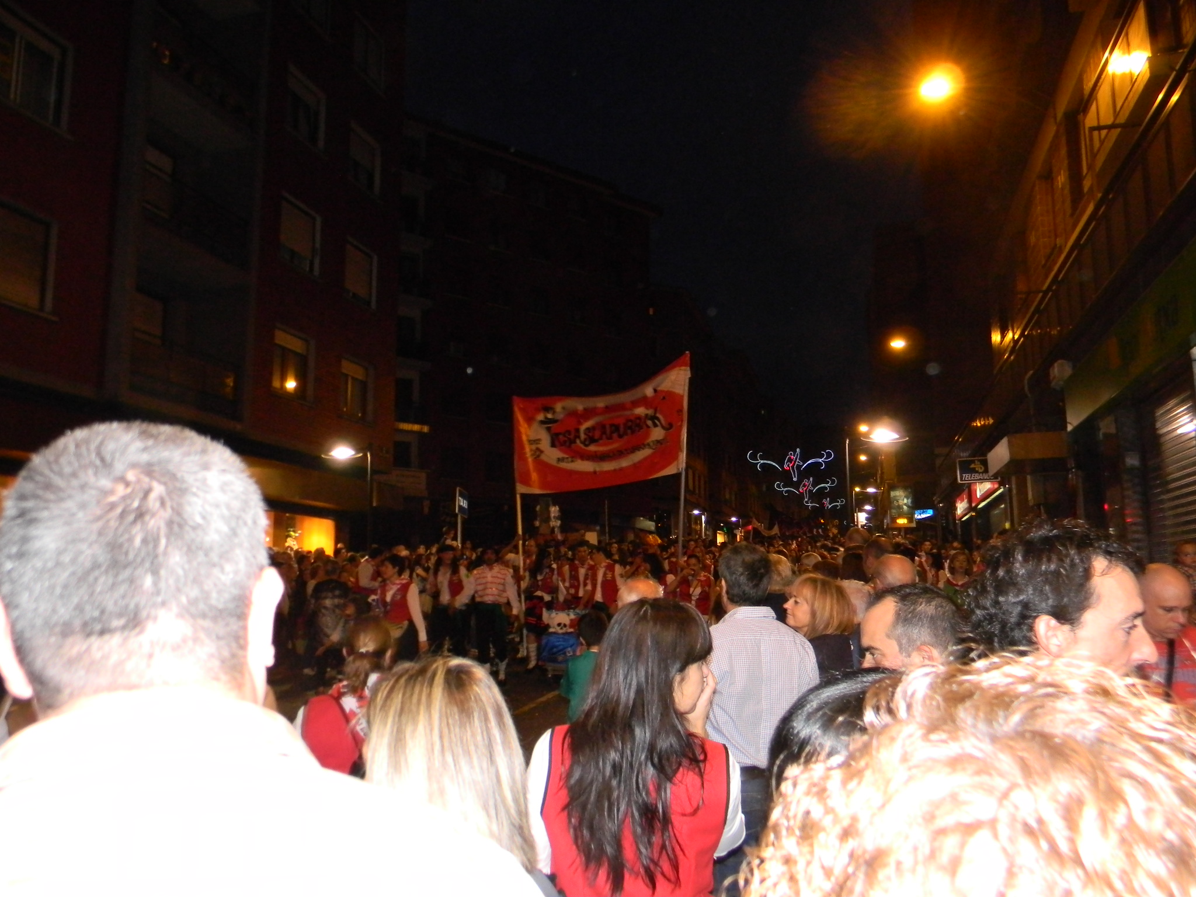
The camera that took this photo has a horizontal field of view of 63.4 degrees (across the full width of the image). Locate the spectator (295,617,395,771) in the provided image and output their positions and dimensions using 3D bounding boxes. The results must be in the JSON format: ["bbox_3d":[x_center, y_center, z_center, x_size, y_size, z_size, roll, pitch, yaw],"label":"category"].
[{"bbox_3d":[-0.783,1.275,3.098,0.420,1.460,0.280,-1,-8,9],"label":"spectator"}]

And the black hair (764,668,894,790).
[{"bbox_3d":[0.280,0.360,0.982,0.200,0.270,0.220,1,-8,-5],"label":"black hair"}]

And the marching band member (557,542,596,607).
[{"bbox_3d":[-0.273,2.136,12.883,0.520,1.740,0.350,-1,-8,10],"label":"marching band member"}]

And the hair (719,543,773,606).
[{"bbox_3d":[0.486,0.417,3.186,0.170,0.215,0.200,3,-8,-18],"label":"hair"}]

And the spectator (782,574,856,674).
[{"bbox_3d":[0.880,1.296,3.692,0.300,1.620,0.450,-6,-10,40],"label":"spectator"}]

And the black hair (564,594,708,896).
[{"bbox_3d":[0.078,0.560,1.850,0.230,0.520,0.220,-6,-10,37],"label":"black hair"}]

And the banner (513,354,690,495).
[{"bbox_3d":[0.051,-0.325,13.200,2.380,1.850,0.250,-2,-8,14],"label":"banner"}]

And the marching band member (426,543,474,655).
[{"bbox_3d":[-1.956,2.079,12.584,0.560,1.660,0.360,-2,-8,11],"label":"marching band member"}]

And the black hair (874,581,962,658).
[{"bbox_3d":[0.587,0.324,1.760,0.170,0.165,0.155,-2,-8,12],"label":"black hair"}]

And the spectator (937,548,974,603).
[{"bbox_3d":[3.581,1.809,9.490,0.450,1.640,0.300,0,-8,0],"label":"spectator"}]

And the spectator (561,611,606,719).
[{"bbox_3d":[-0.024,1.499,5.013,0.380,1.300,0.260,2,-8,-15],"label":"spectator"}]

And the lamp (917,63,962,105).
[{"bbox_3d":[5.295,-5.657,15.000,0.650,0.360,0.420,-2,-8,16],"label":"lamp"}]

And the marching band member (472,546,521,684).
[{"bbox_3d":[-1.351,2.149,12.513,0.660,1.740,0.360,0,-8,0],"label":"marching band member"}]

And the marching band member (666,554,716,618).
[{"bbox_3d":[1.274,2.190,12.891,0.580,1.570,0.400,-2,-8,11],"label":"marching band member"}]

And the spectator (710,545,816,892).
[{"bbox_3d":[0.550,1.172,3.282,0.460,1.700,0.300,-1,-8,5],"label":"spectator"}]

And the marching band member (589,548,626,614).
[{"bbox_3d":[0.130,2.109,12.685,0.520,1.650,0.360,-4,-9,24],"label":"marching band member"}]

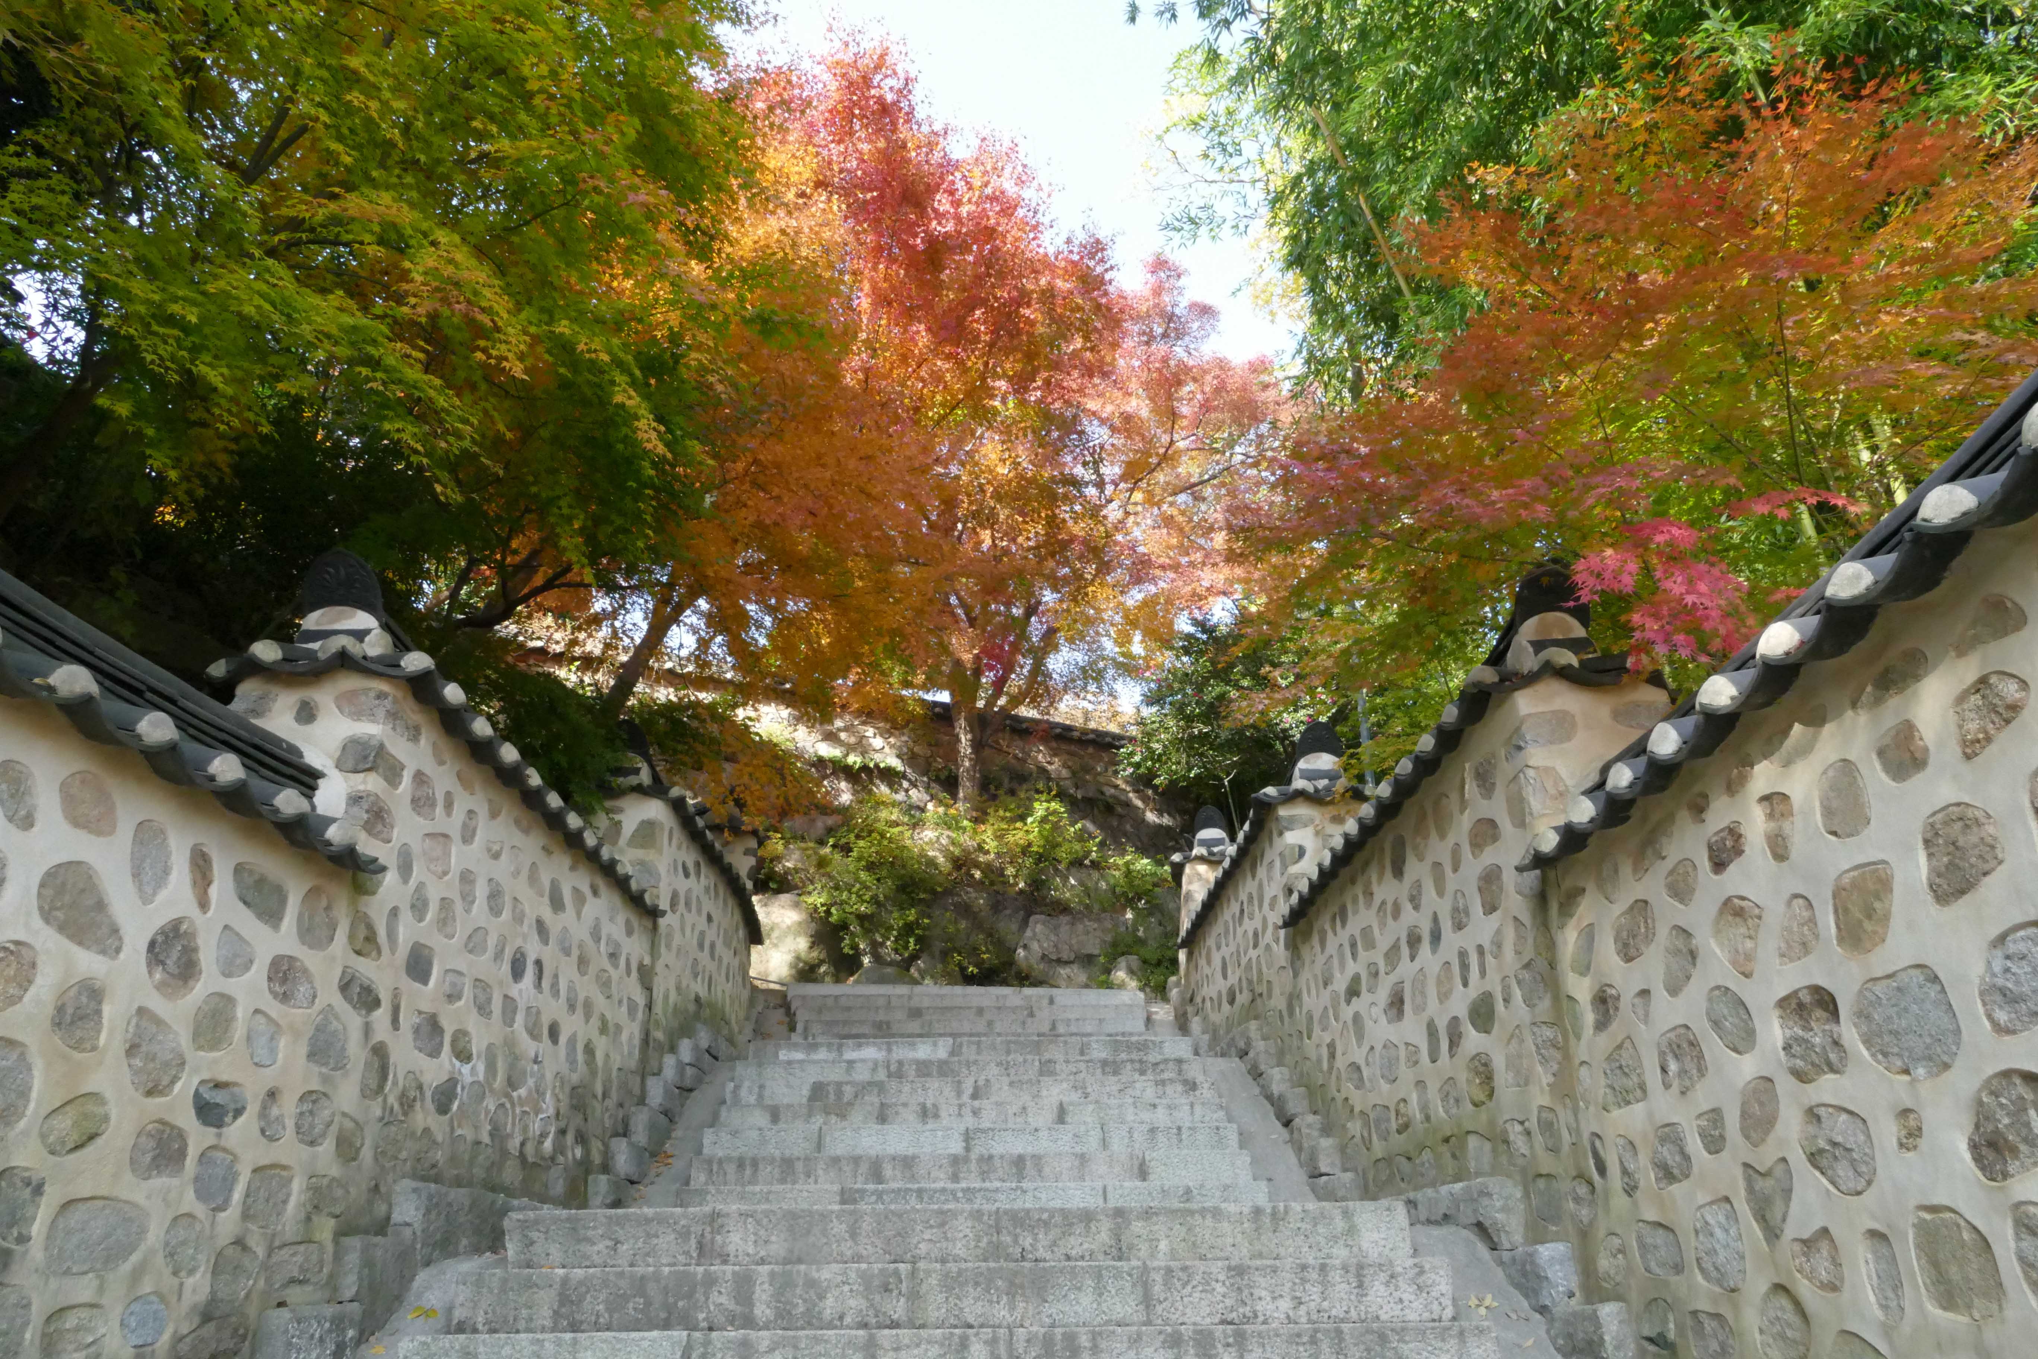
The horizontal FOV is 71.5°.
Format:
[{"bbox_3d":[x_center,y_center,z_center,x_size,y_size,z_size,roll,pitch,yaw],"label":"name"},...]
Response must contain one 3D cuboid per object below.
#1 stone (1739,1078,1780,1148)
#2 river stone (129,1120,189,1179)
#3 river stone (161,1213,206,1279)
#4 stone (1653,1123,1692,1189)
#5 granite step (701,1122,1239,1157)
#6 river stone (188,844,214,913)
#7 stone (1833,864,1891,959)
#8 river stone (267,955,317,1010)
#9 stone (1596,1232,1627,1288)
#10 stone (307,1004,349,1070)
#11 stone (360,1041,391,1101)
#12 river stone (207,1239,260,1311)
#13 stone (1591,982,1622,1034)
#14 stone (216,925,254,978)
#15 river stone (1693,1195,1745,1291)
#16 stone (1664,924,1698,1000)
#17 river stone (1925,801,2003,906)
[{"bbox_3d":[1.550,0.884,2.901,0.091,0.138,0.142,-1,-22,0],"label":"stone"},{"bbox_3d":[-2.000,1.090,3.270,0.081,0.131,0.217,-1,-23,3],"label":"river stone"},{"bbox_3d":[-1.868,1.244,3.108,0.089,0.133,0.196,0,-23,-1],"label":"river stone"},{"bbox_3d":[1.562,1.108,3.296,0.106,0.148,0.180,-1,-22,0],"label":"stone"},{"bbox_3d":[-0.248,2.479,7.548,2.816,0.155,0.370,0,-22,0],"label":"granite step"},{"bbox_3d":[-1.889,0.453,3.222,0.080,0.163,0.076,-1,-22,0],"label":"river stone"},{"bbox_3d":[1.574,0.415,2.574,0.104,0.161,0.222,-1,-21,0],"label":"stone"},{"bbox_3d":[-1.886,0.764,3.592,0.107,0.140,0.270,0,-23,-1],"label":"river stone"},{"bbox_3d":[1.578,1.517,3.702,0.090,0.124,0.208,-1,-21,0],"label":"stone"},{"bbox_3d":[-1.970,1.014,4.010,0.096,0.170,0.236,-1,-23,3],"label":"stone"},{"bbox_3d":[-1.891,1.127,4.070,0.108,0.160,0.172,-1,-22,0],"label":"stone"},{"bbox_3d":[-1.881,1.393,3.313,0.111,0.155,0.261,0,-23,-1],"label":"river stone"},{"bbox_3d":[1.610,0.894,3.838,0.076,0.115,0.216,0,-23,0],"label":"stone"},{"bbox_3d":[-1.897,0.657,3.373,0.090,0.118,0.167,-1,-21,0],"label":"stone"},{"bbox_3d":[1.615,1.261,3.161,0.125,0.194,0.268,0,-23,-1],"label":"river stone"},{"bbox_3d":[1.596,0.666,3.335,0.096,0.162,0.189,0,-23,-1],"label":"stone"},{"bbox_3d":[1.550,0.278,2.260,0.111,0.170,0.172,-1,-22,0],"label":"river stone"}]

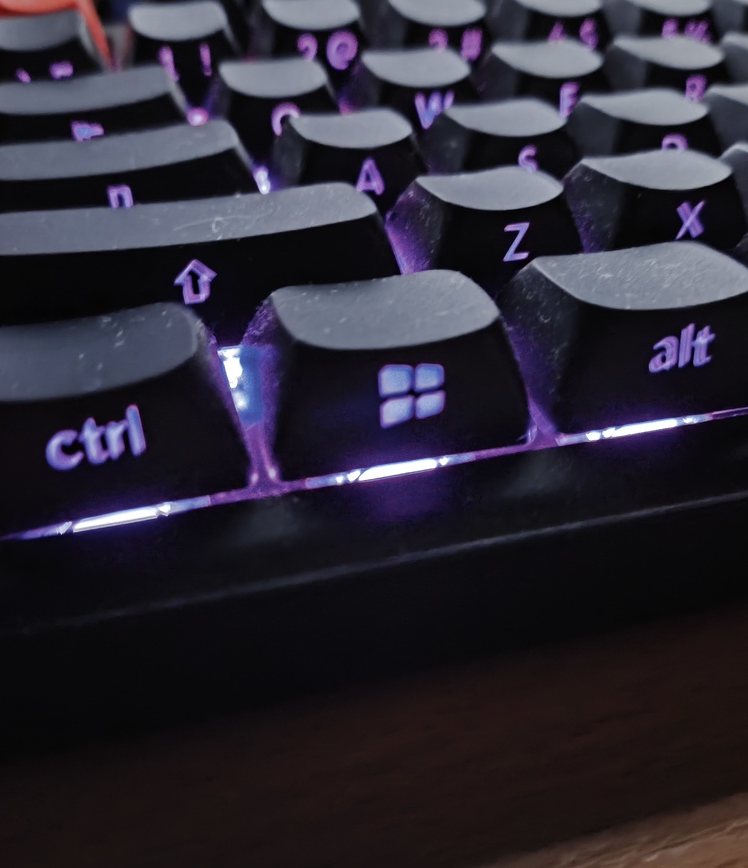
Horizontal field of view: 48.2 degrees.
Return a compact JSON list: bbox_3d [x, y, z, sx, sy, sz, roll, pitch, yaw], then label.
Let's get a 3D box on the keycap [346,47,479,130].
[{"bbox_3d":[0.005,-0.046,0.115,0.018,0.010,0.018,-10,44,-14],"label":"keycap"}]

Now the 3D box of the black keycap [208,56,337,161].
[{"bbox_3d":[-0.013,-0.043,0.110,0.018,0.010,0.018,-10,44,-14],"label":"black keycap"}]

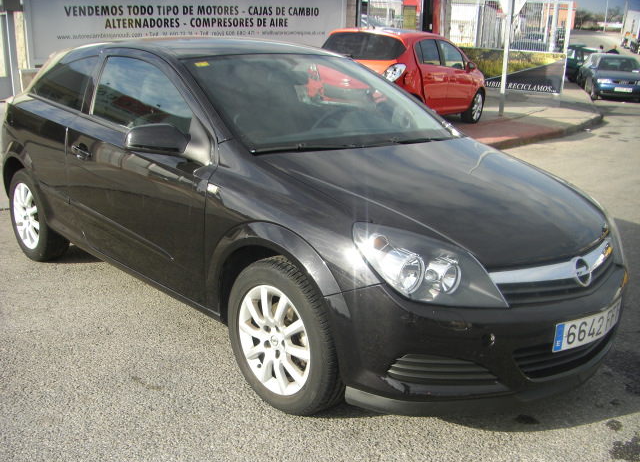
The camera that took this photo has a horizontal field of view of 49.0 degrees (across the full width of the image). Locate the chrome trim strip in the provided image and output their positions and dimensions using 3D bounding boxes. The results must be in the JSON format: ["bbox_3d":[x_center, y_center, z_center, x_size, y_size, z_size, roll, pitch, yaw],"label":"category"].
[{"bbox_3d":[0.956,0.121,2.678,0.900,0.100,0.130,-12,19,-41],"label":"chrome trim strip"}]

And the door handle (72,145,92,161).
[{"bbox_3d":[-1.278,-0.412,3.766,0.055,0.065,0.210,-12,19,-41],"label":"door handle"}]

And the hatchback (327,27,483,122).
[{"bbox_3d":[1.375,-2.420,11.280,1.730,1.488,3.990,10,18,30],"label":"hatchback"}]

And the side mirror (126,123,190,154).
[{"bbox_3d":[-0.716,-0.411,3.055,0.250,0.150,0.170,-12,19,-41],"label":"side mirror"}]

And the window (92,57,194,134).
[{"bbox_3d":[-0.863,-0.682,3.463,1.070,0.351,0.075,17,-4,46],"label":"window"}]

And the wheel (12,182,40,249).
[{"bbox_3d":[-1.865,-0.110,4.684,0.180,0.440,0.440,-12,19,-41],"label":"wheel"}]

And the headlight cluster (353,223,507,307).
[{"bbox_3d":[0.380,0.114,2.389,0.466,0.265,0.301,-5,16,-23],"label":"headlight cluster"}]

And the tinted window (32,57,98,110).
[{"bbox_3d":[-1.500,-0.893,4.178,0.075,0.338,0.801,22,-2,-41],"label":"tinted window"}]

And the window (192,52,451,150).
[{"bbox_3d":[0.022,-0.672,3.555,1.340,0.115,0.930,-12,45,-41],"label":"window"}]

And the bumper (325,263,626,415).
[{"bbox_3d":[0.851,0.303,2.841,1.750,0.490,0.560,-12,19,-41],"label":"bumper"}]

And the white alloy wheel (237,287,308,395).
[{"bbox_3d":[-0.117,0.416,2.813,0.180,0.440,0.440,-12,20,-42],"label":"white alloy wheel"}]

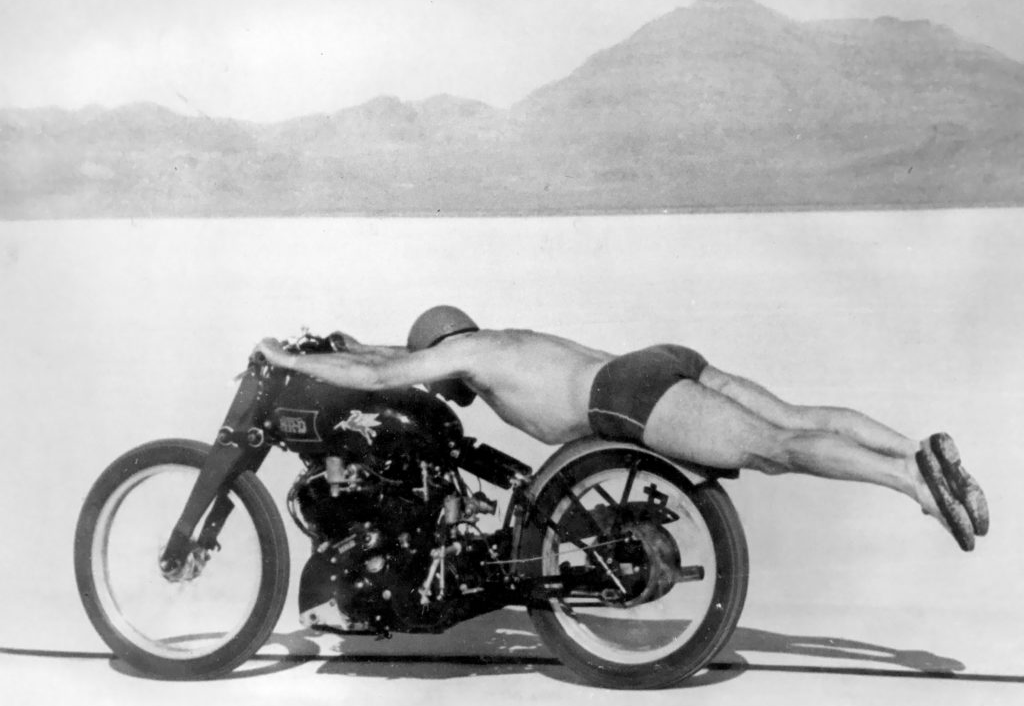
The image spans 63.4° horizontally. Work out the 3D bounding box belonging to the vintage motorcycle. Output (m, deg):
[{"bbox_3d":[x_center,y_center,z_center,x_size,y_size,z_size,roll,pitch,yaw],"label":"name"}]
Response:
[{"bbox_3d":[-0.340,0.505,2.520,2.090,1.040,0.660,0,10,7],"label":"vintage motorcycle"}]

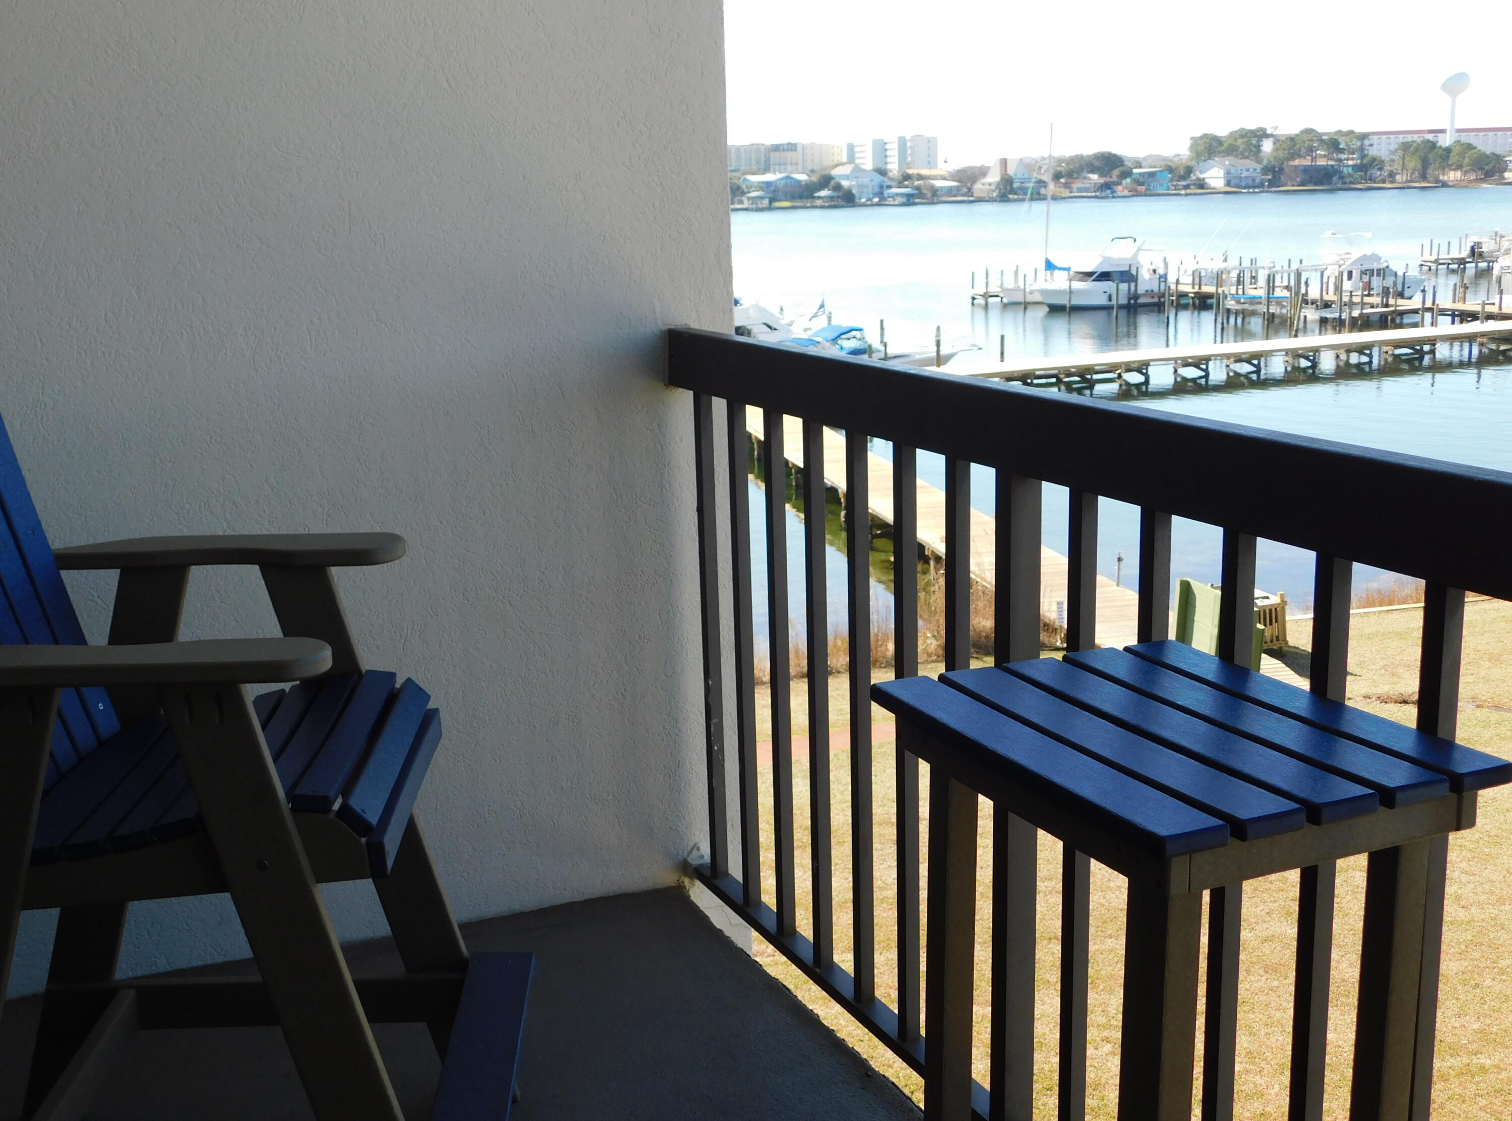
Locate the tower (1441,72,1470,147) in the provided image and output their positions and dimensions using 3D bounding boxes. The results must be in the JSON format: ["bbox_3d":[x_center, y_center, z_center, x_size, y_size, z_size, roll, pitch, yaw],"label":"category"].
[{"bbox_3d":[257.832,-162.173,646.340,11.500,35.481,11.500,3,14,21],"label":"tower"}]

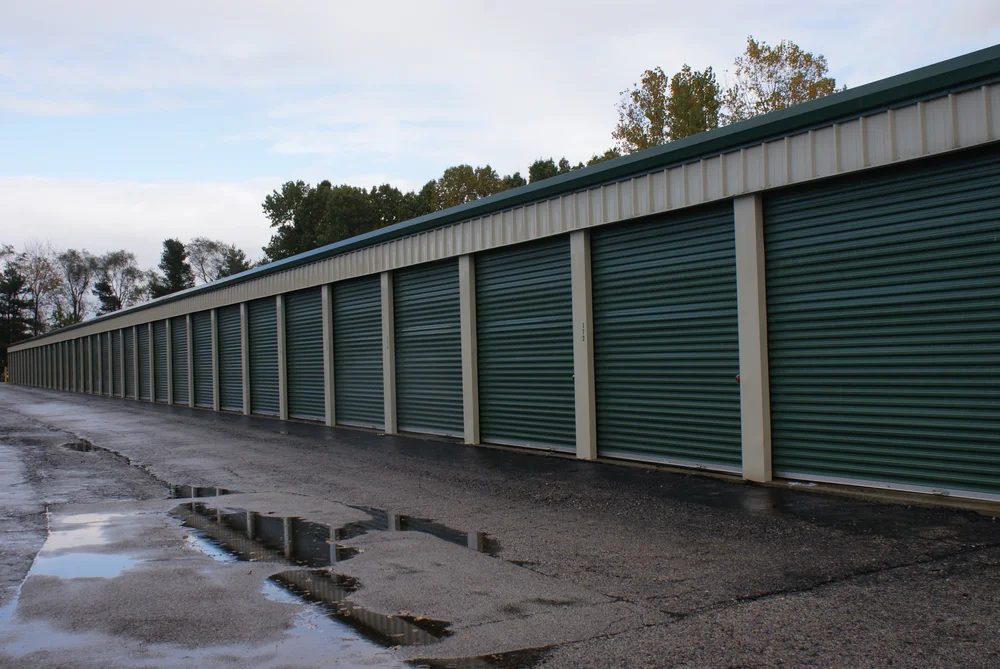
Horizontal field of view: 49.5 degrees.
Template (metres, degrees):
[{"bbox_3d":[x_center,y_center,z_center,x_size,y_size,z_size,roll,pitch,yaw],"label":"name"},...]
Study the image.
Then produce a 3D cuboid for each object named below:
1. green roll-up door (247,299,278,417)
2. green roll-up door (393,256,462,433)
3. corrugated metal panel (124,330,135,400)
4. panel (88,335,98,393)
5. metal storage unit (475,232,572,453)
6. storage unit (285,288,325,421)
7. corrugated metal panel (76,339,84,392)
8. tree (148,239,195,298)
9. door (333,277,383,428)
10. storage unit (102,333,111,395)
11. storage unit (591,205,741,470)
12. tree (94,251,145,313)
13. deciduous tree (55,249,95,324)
[{"bbox_3d":[-5.416,0.521,25.155,0.080,2.650,2.730,-1,-1,-28],"label":"green roll-up door"},{"bbox_3d":[-1.105,0.239,17.096,0.080,2.650,2.730,-1,-1,-28],"label":"green roll-up door"},{"bbox_3d":[-14.036,1.103,41.287,0.120,2.660,2.740,-1,-1,-28],"label":"corrugated metal panel"},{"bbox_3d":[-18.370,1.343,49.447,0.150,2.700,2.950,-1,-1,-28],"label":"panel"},{"bbox_3d":[0.349,0.145,14.419,0.120,2.650,2.730,-1,-1,-28],"label":"metal storage unit"},{"bbox_3d":[-3.979,0.427,22.469,0.080,2.650,2.730,-1,-1,-28],"label":"storage unit"},{"bbox_3d":[-21.218,1.573,54.721,0.120,2.660,2.740,-1,-1,-28],"label":"corrugated metal panel"},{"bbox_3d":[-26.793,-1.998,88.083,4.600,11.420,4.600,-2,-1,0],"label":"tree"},{"bbox_3d":[-2.546,0.352,19.794,0.120,2.660,2.740,-1,-1,-28],"label":"door"},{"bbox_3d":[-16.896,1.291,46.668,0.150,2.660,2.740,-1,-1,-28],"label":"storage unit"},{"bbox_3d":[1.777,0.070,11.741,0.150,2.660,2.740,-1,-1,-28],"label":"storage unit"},{"bbox_3d":[-39.206,-2.289,111.908,5.639,12.782,5.639,-1,-1,-19],"label":"tree"},{"bbox_3d":[-44.527,-2.375,113.903,4.415,13.339,4.415,-1,-1,-21],"label":"deciduous tree"}]

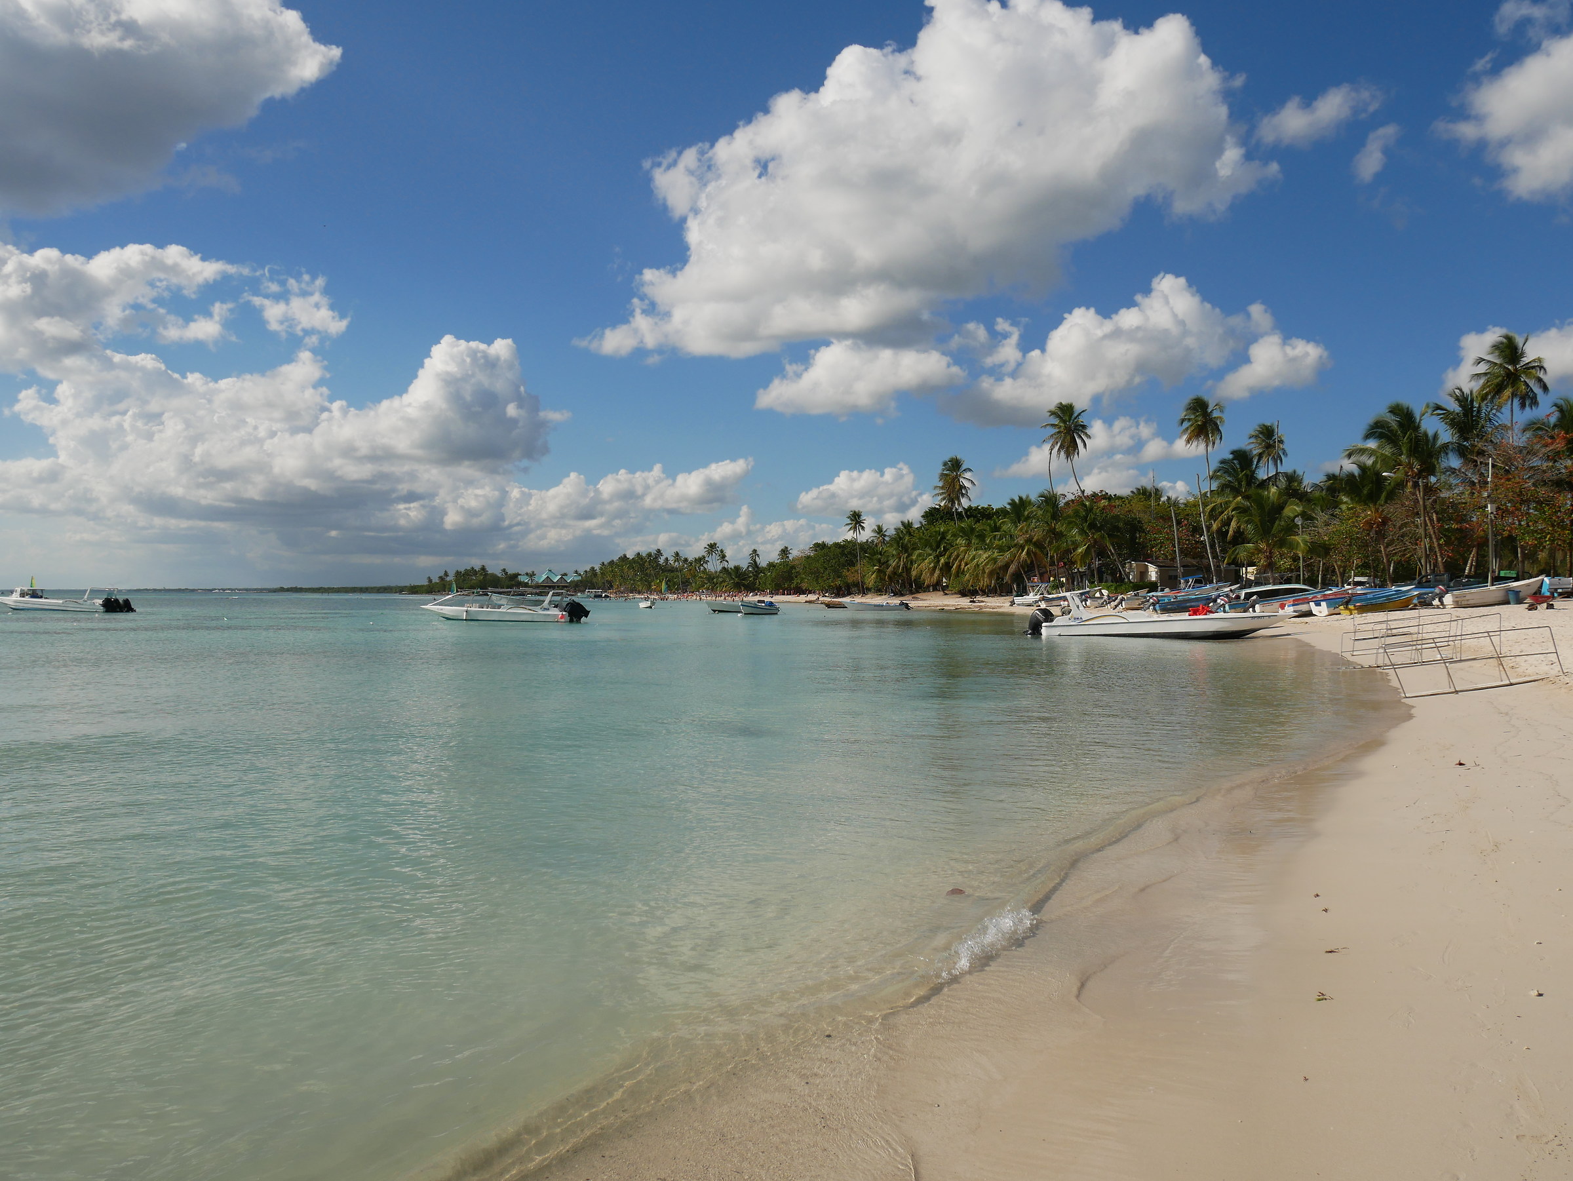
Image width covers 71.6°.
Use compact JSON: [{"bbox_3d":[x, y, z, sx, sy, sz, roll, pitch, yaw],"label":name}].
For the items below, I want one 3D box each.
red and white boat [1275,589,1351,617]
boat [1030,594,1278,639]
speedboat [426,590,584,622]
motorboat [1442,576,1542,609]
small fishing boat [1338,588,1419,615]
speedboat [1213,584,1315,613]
[{"bbox_3d":[23.000,0.580,47.200,4.700,0.850,1.500,-5,2,-18],"label":"red and white boat"},{"bbox_3d":[13.050,0.880,38.300,9.100,1.650,2.100,0,0,12],"label":"boat"},{"bbox_3d":[-14.850,0.850,56.400,9.300,1.700,2.100,0,0,18],"label":"speedboat"},{"bbox_3d":[29.950,0.030,46.150,5.200,1.150,1.450,-3,1,-12],"label":"motorboat"},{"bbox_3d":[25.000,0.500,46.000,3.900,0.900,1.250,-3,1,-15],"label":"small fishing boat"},{"bbox_3d":[23.500,0.430,53.500,5.600,1.200,1.500,-3,1,-11],"label":"speedboat"}]

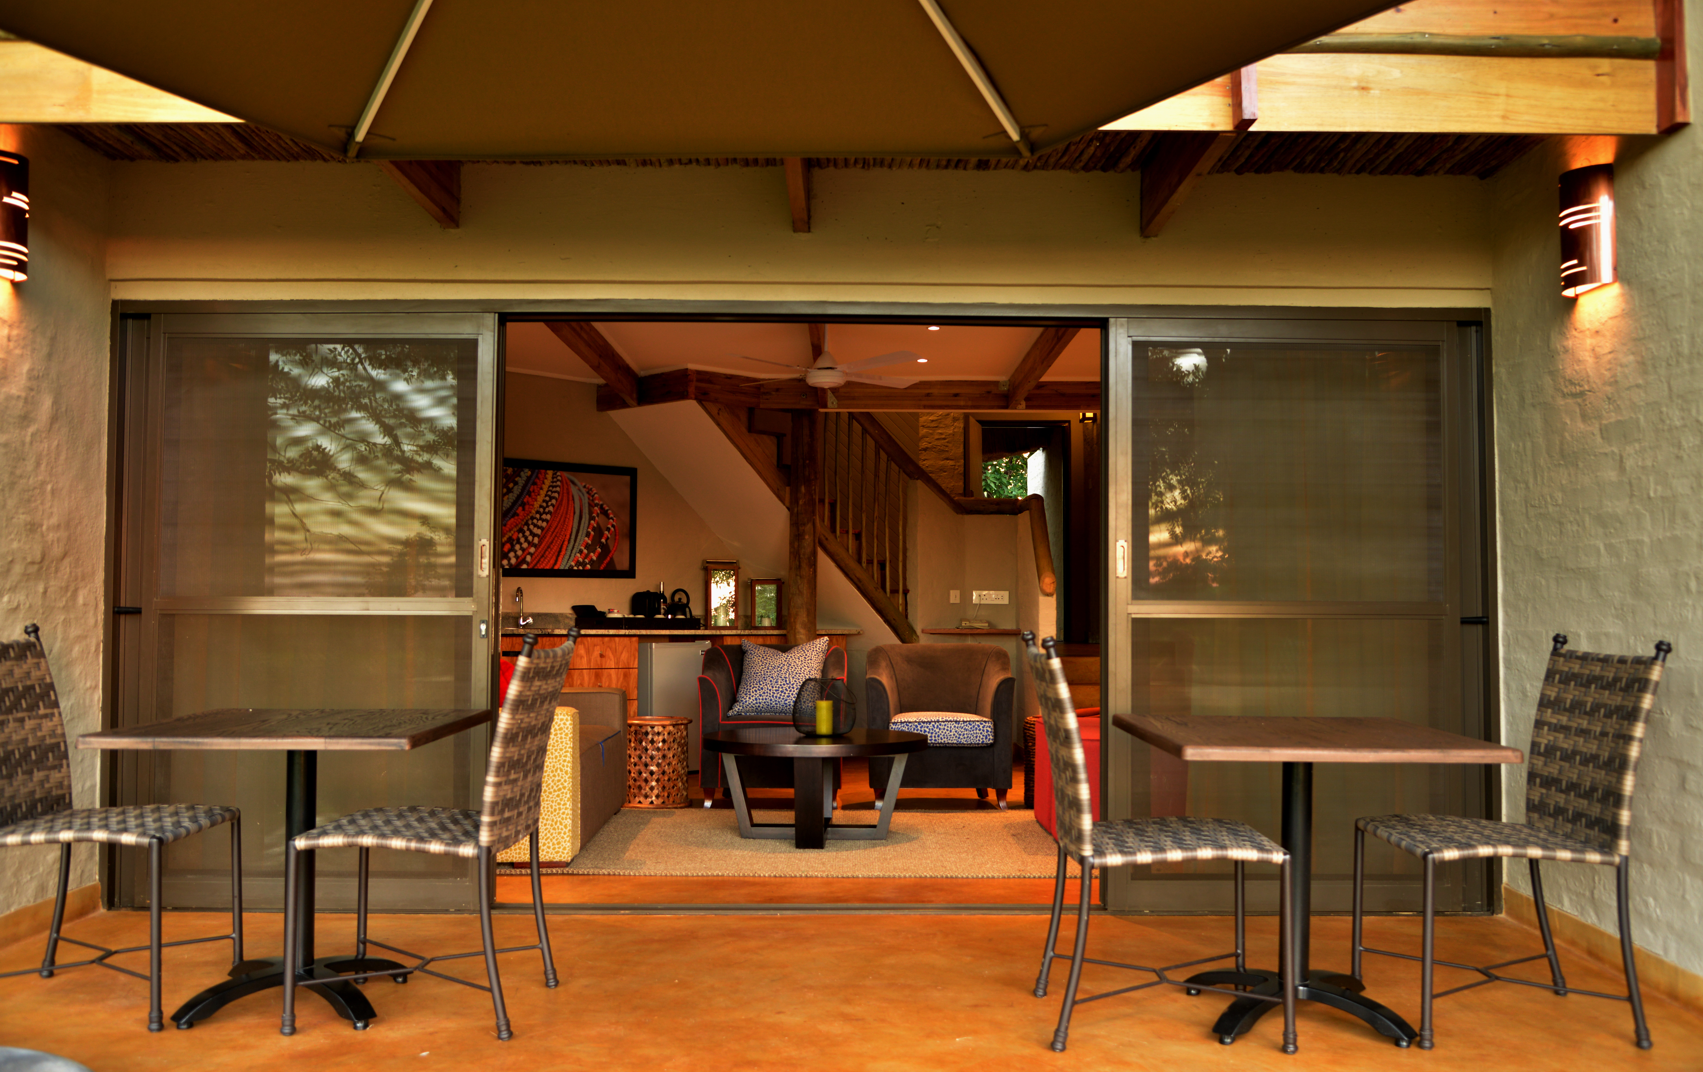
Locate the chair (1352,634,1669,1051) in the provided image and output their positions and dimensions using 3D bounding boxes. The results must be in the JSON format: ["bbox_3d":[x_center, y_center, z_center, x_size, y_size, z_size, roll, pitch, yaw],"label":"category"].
[{"bbox_3d":[1.714,0.766,3.873,0.620,1.000,0.530,0,-2,0],"label":"chair"}]

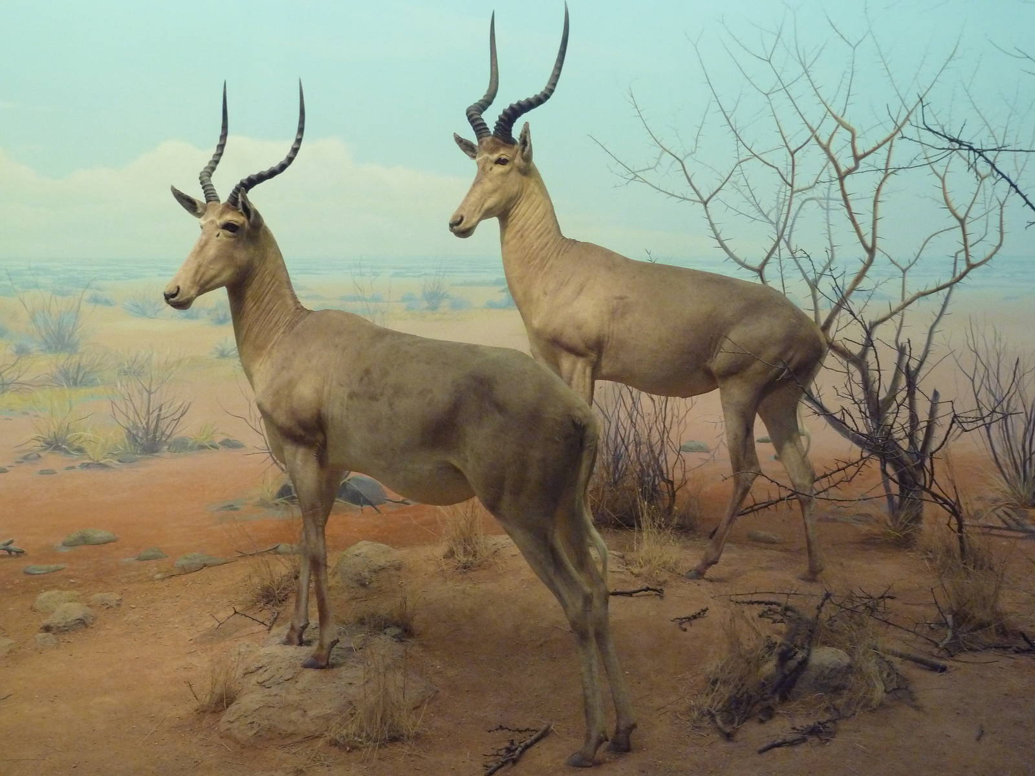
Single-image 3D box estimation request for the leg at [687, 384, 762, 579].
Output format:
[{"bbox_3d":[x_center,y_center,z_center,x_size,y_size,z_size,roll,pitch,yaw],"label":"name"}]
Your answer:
[{"bbox_3d":[0.761,0.344,4.400,0.250,0.700,0.120,3,8,20],"label":"leg"}]

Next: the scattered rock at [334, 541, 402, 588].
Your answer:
[{"bbox_3d":[-0.555,0.654,4.450,0.245,0.150,0.200,0,6,0],"label":"scattered rock"}]

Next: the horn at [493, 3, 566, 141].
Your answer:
[{"bbox_3d":[0.049,-1.165,4.420,0.240,0.520,0.190,-6,9,-45],"label":"horn"}]

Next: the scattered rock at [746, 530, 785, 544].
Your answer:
[{"bbox_3d":[0.978,0.589,4.720,0.148,0.045,0.090,0,6,0],"label":"scattered rock"}]

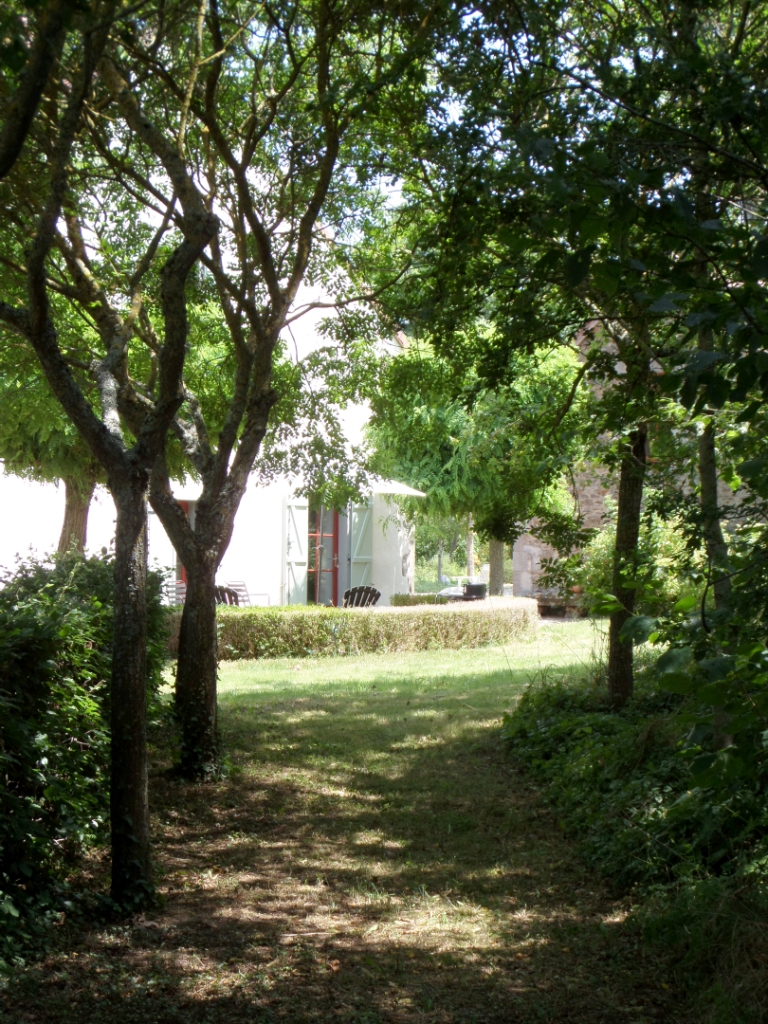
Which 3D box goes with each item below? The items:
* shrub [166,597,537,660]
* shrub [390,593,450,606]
[{"bbox_3d":[-0.300,1.680,31.500,6.000,0.720,1.600,1,-1,-38],"label":"shrub"},{"bbox_3d":[0.660,1.780,38.200,1.200,0.700,0.750,1,-1,0],"label":"shrub"}]

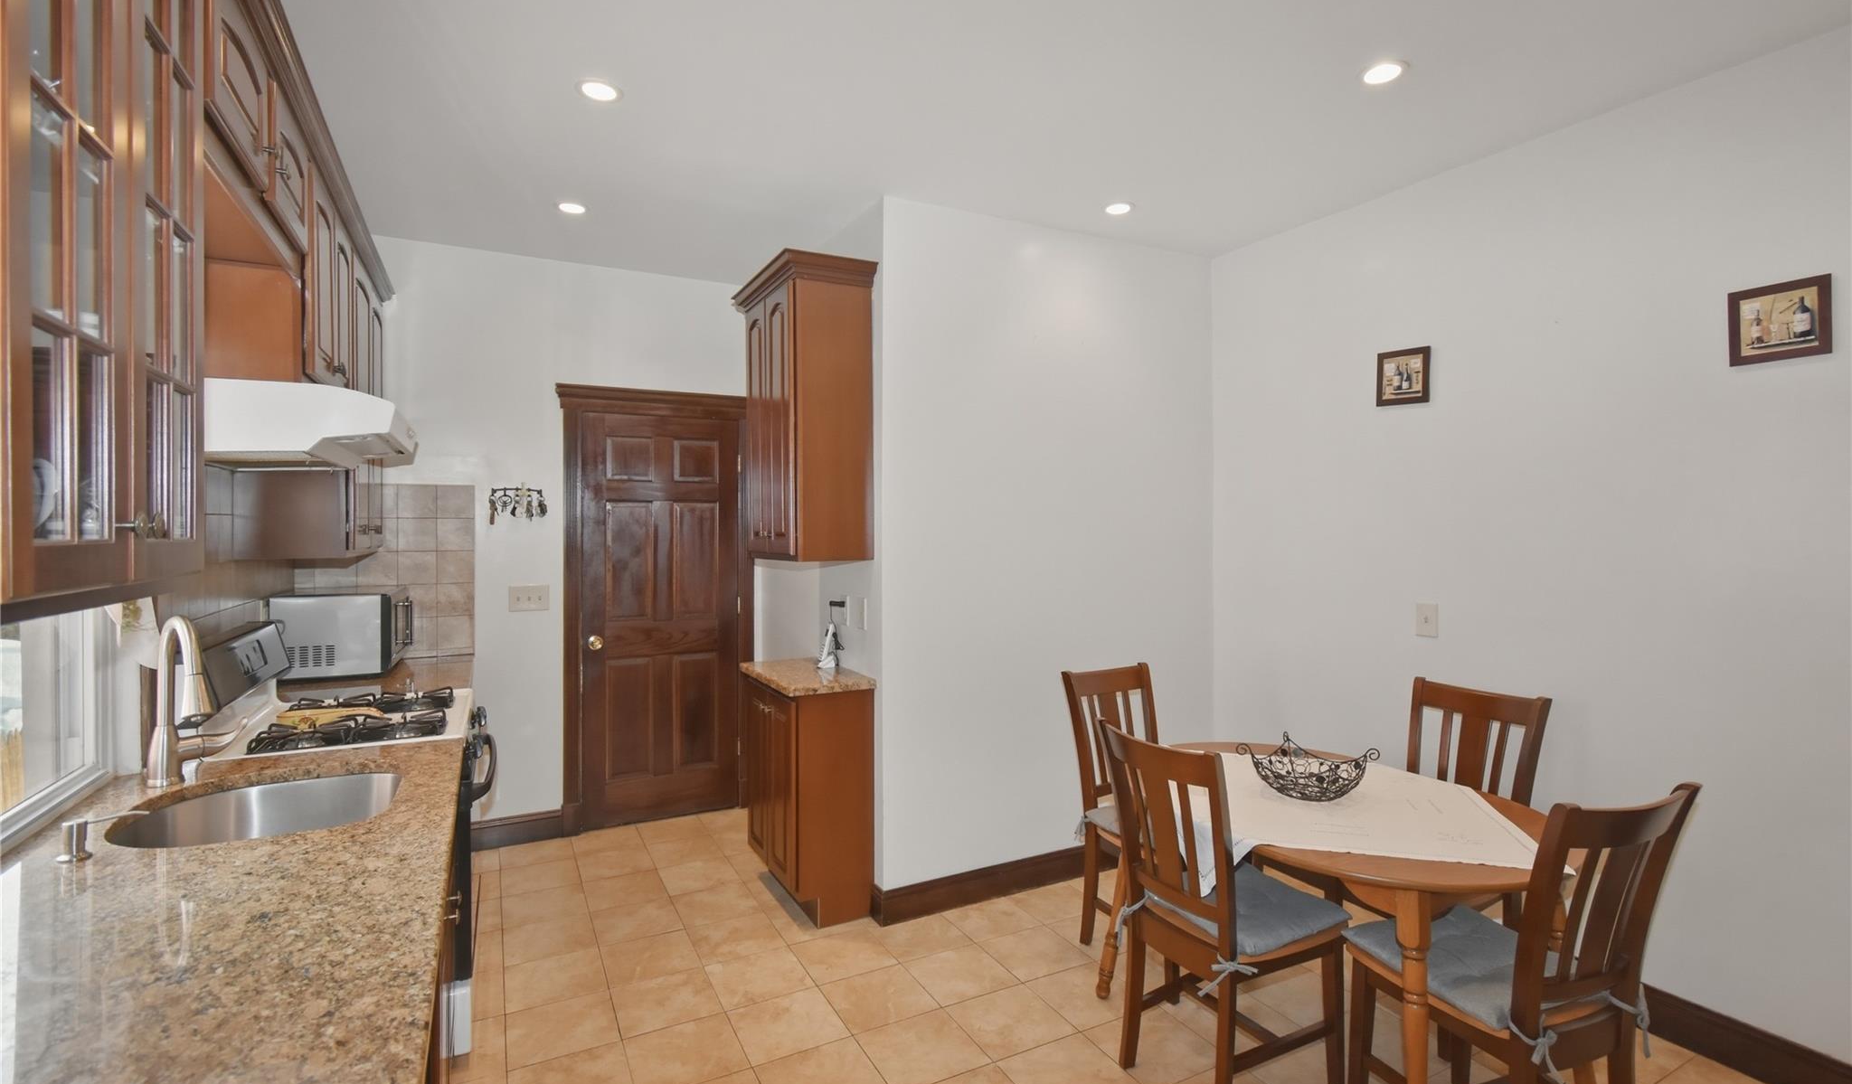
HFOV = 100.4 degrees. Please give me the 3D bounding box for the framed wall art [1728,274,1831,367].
[{"bbox_3d":[2.265,-0.581,2.047,0.018,0.202,0.192,0,0,-29],"label":"framed wall art"}]

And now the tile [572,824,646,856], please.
[{"bbox_3d":[-1.531,1.454,3.735,0.298,0.010,0.296,0,0,-28],"label":"tile"}]

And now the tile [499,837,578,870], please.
[{"bbox_3d":[-1.808,1.456,3.589,0.300,0.010,0.295,0,1,-28],"label":"tile"}]

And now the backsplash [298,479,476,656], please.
[{"bbox_3d":[-2.382,0.131,3.425,0.654,0.794,0.010,0,1,-30],"label":"backsplash"}]

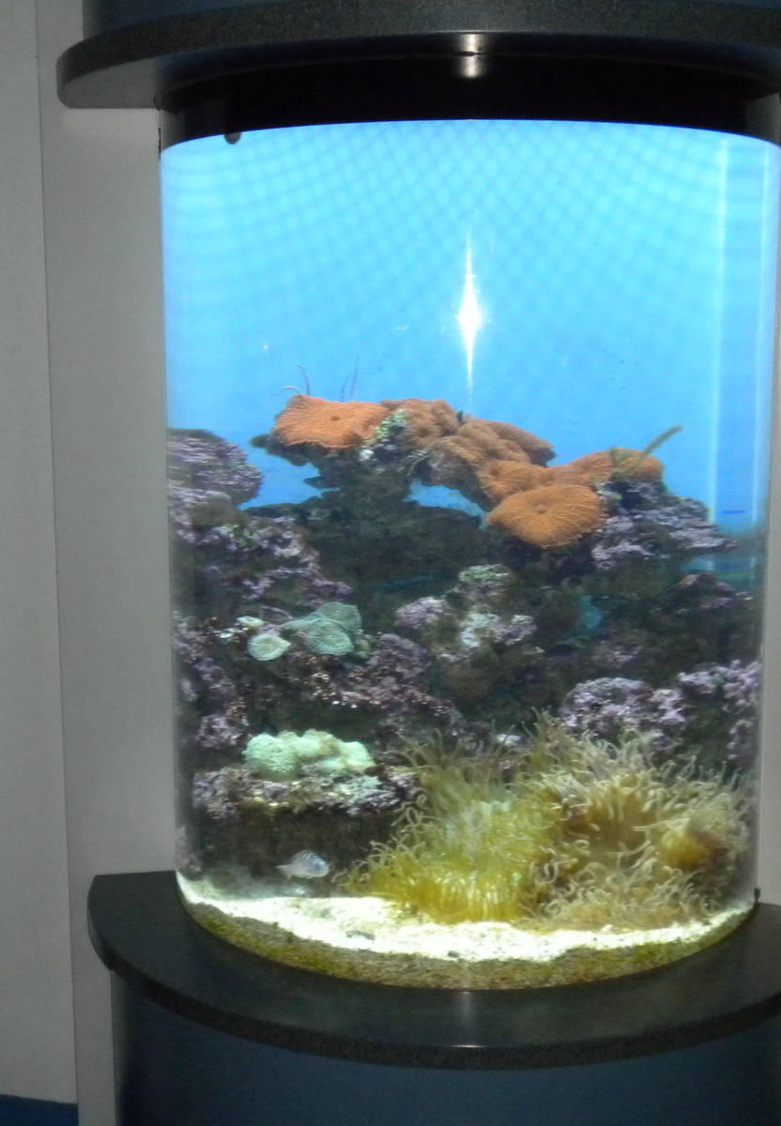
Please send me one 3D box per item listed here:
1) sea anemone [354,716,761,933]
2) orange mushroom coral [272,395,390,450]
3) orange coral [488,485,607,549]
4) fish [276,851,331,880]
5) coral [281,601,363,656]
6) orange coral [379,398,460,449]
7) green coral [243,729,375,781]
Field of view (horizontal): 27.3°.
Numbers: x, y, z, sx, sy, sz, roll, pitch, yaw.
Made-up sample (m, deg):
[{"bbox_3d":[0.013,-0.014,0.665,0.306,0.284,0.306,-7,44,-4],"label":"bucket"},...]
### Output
[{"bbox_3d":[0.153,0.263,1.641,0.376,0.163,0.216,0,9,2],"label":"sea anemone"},{"bbox_3d":[-0.059,-0.139,1.595,0.117,0.055,0.093,0,9,2],"label":"orange mushroom coral"},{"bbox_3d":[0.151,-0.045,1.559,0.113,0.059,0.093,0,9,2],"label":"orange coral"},{"bbox_3d":[-0.087,0.302,1.606,0.051,0.028,0.014,2,10,16],"label":"fish"},{"bbox_3d":[-0.071,0.068,1.651,0.082,0.051,0.057,0,9,2],"label":"coral"},{"bbox_3d":[0.029,-0.142,1.626,0.082,0.049,0.072,0,9,2],"label":"orange coral"},{"bbox_3d":[-0.081,0.193,1.598,0.124,0.043,0.072,0,9,2],"label":"green coral"}]

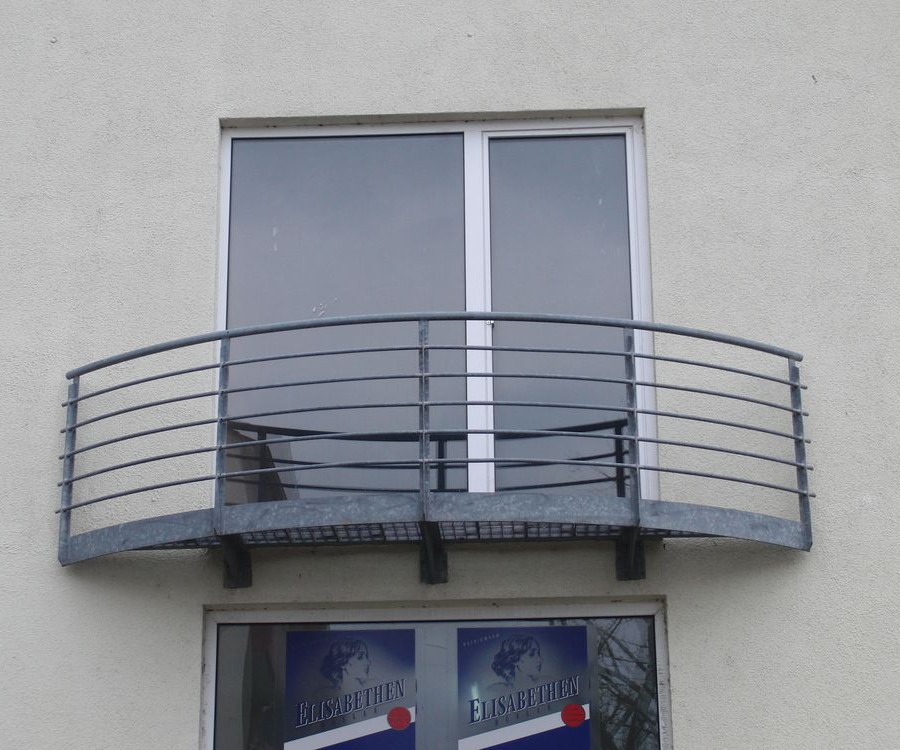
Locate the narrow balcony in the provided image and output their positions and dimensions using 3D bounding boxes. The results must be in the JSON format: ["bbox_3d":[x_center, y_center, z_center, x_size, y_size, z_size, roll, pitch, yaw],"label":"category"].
[{"bbox_3d":[-0.109,0.311,9.767,3.822,1.011,0.891,-1,-16,2],"label":"narrow balcony"}]

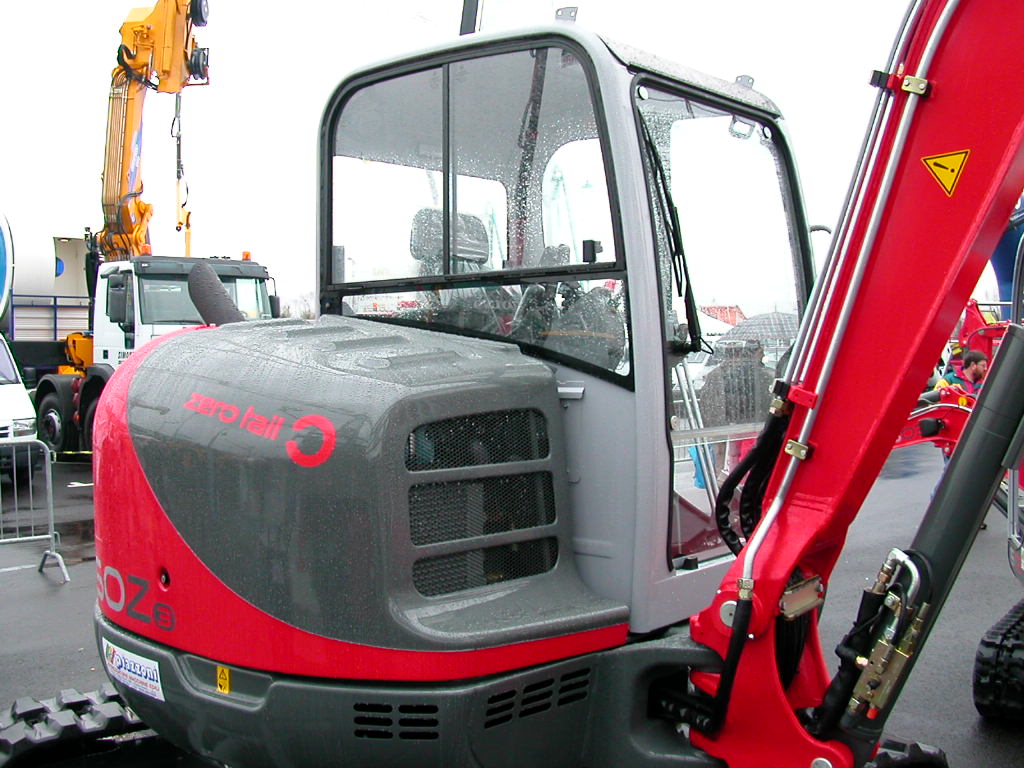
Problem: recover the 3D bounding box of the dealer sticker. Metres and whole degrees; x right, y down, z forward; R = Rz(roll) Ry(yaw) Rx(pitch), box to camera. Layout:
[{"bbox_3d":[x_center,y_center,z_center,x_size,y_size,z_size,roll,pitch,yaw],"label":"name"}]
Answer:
[{"bbox_3d":[-1.071,0.810,3.100,0.015,0.130,0.320,-18,13,-41],"label":"dealer sticker"}]

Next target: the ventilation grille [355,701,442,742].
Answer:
[{"bbox_3d":[-0.281,0.822,2.665,0.213,0.097,0.020,0,12,3],"label":"ventilation grille"}]

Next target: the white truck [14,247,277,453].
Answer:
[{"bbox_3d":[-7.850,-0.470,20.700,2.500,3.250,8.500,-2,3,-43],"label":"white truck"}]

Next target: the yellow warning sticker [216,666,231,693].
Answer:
[{"bbox_3d":[-0.743,0.763,2.820,0.052,0.070,0.005,1,2,36],"label":"yellow warning sticker"}]

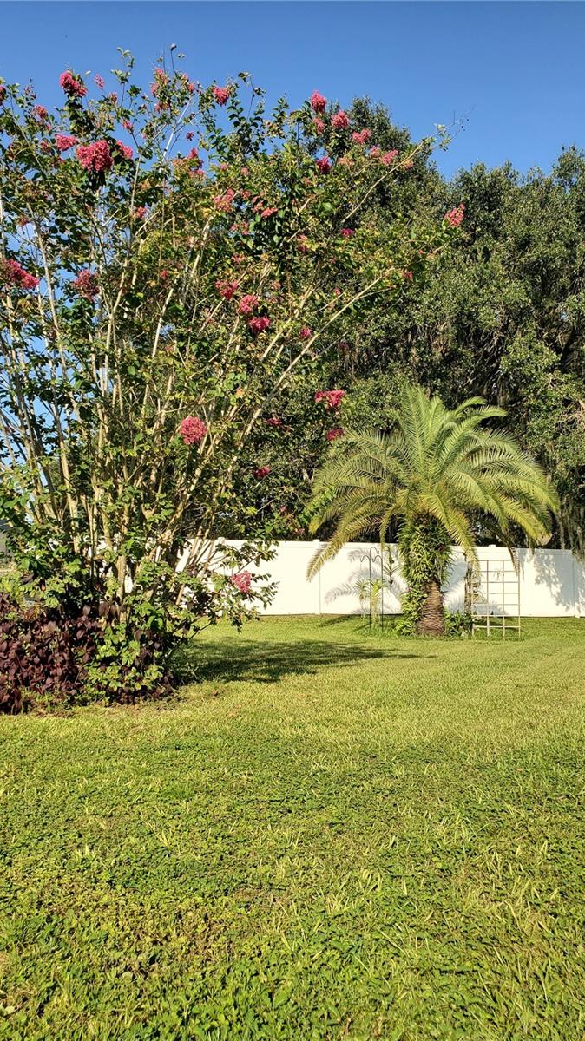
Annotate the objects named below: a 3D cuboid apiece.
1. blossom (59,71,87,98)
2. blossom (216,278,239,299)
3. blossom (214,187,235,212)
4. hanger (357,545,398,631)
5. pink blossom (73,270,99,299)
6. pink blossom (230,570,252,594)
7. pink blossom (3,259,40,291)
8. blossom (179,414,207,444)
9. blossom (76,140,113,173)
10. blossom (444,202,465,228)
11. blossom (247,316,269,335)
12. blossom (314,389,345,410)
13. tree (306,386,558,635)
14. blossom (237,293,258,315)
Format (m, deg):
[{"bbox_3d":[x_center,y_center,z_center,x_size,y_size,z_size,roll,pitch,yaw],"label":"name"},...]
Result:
[{"bbox_3d":[-2.241,-4.460,8.000,0.266,0.266,0.266,0,-3,0],"label":"blossom"},{"bbox_3d":[-0.686,-2.463,8.300,0.239,0.221,0.230,0,-3,0],"label":"blossom"},{"bbox_3d":[-0.740,-3.485,8.500,0.238,0.246,0.230,0,-3,-5],"label":"blossom"},{"bbox_3d":[1.647,1.341,15.300,0.680,1.680,0.180,0,-3,-3],"label":"hanger"},{"bbox_3d":[-2.064,-2.358,7.800,0.252,0.274,0.250,1,-3,-15],"label":"pink blossom"},{"bbox_3d":[-0.541,0.641,8.200,0.212,0.237,0.213,0,-3,-4],"label":"pink blossom"},{"bbox_3d":[-2.704,-2.453,7.800,0.363,0.312,0.337,0,-3,0],"label":"pink blossom"},{"bbox_3d":[-0.978,-0.893,7.700,0.256,0.290,0.273,0,-3,0],"label":"blossom"},{"bbox_3d":[-1.876,-3.452,7.400,0.334,0.290,0.297,1,-3,-15],"label":"blossom"},{"bbox_3d":[1.717,-3.246,8.300,0.221,0.276,0.247,0,-3,0],"label":"blossom"},{"bbox_3d":[-0.355,-2.067,8.300,0.239,0.203,0.220,0,-3,0],"label":"blossom"},{"bbox_3d":[0.410,-1.316,8.500,0.321,0.226,0.269,0,-3,0],"label":"blossom"},{"bbox_3d":[2.742,-0.196,15.400,4.822,4.822,4.678,0,-3,0],"label":"tree"},{"bbox_3d":[-0.480,-2.325,8.400,0.224,0.224,0.224,0,-3,0],"label":"blossom"}]

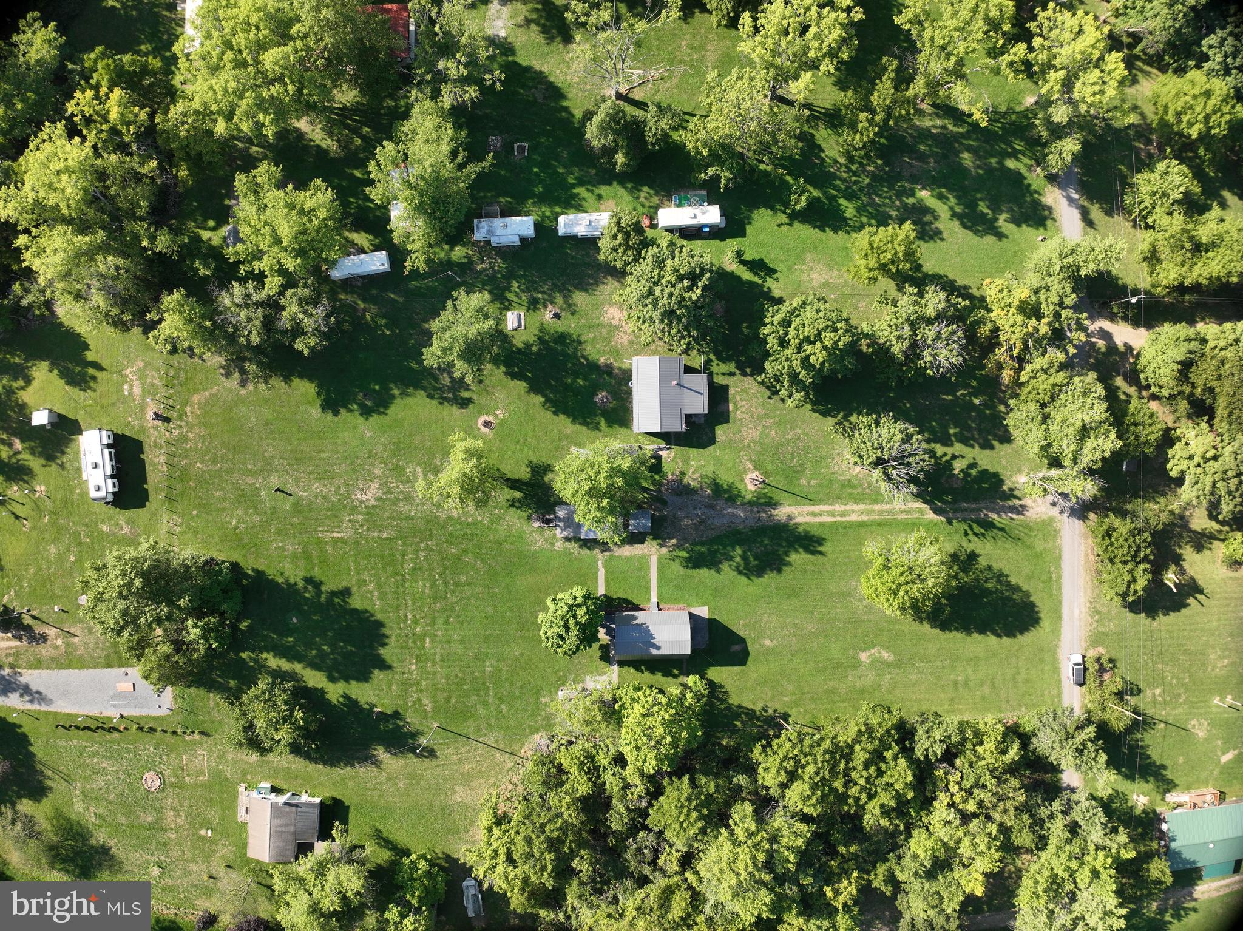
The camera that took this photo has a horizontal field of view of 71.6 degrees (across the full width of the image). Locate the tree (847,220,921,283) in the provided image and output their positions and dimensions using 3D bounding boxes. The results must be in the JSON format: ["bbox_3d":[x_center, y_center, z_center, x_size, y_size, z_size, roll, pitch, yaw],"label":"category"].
[{"bbox_3d":[36.459,-29.553,120.701,9.888,10.800,8.493,0,90,1],"label":"tree"}]

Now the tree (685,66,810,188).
[{"bbox_3d":[16.100,-43.700,113.500,15.800,16.000,13.500,0,90,0],"label":"tree"}]

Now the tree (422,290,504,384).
[{"bbox_3d":[-21.610,-17.589,119.629,11.062,15.500,12.755,0,90,1],"label":"tree"}]

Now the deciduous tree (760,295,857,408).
[{"bbox_3d":[25.200,-15.400,115.750,12.700,14.500,14.400,0,90,0],"label":"deciduous tree"}]

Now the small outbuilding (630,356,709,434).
[{"bbox_3d":[6.900,-10.000,122.300,10.800,5.000,10.700,-1,90,0],"label":"small outbuilding"}]

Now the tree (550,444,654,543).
[{"bbox_3d":[-2.655,3.656,116.853,13.296,20.500,13.540,0,90,1],"label":"tree"}]

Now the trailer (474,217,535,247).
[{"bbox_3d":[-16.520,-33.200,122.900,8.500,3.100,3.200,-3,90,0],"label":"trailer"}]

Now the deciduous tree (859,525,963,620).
[{"bbox_3d":[39.417,14.899,119.290,13.131,14.000,12.803,0,90,1],"label":"deciduous tree"}]

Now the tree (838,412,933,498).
[{"bbox_3d":[35.000,-1.400,115.750,12.000,14.500,11.300,0,90,0],"label":"tree"}]

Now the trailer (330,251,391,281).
[{"bbox_3d":[-37.560,-28.740,124.700,8.200,3.000,2.500,-9,90,0],"label":"trailer"}]

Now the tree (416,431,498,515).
[{"bbox_3d":[-22.934,1.010,121.512,11.255,12.000,11.789,0,90,1],"label":"tree"}]

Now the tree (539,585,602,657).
[{"bbox_3d":[-6.900,21.000,117.800,9.000,11.500,9.000,0,90,0],"label":"tree"}]

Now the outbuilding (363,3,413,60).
[{"bbox_3d":[-33.990,-61.920,124.200,7.000,3.700,7.400,0,90,0],"label":"outbuilding"}]

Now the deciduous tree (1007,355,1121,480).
[{"bbox_3d":[58.700,-6.400,115.000,13.300,16.000,16.000,0,90,0],"label":"deciduous tree"}]

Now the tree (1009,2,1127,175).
[{"bbox_3d":[59.000,-49.600,114.000,13.000,18.000,19.500,0,90,0],"label":"tree"}]

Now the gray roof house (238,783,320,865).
[{"bbox_3d":[-48.970,51.960,125.000,10.600,4.400,9.300,2,90,0],"label":"gray roof house"}]

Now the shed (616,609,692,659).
[{"bbox_3d":[4.250,23.800,119.150,10.200,7.600,6.800,0,90,0],"label":"shed"}]

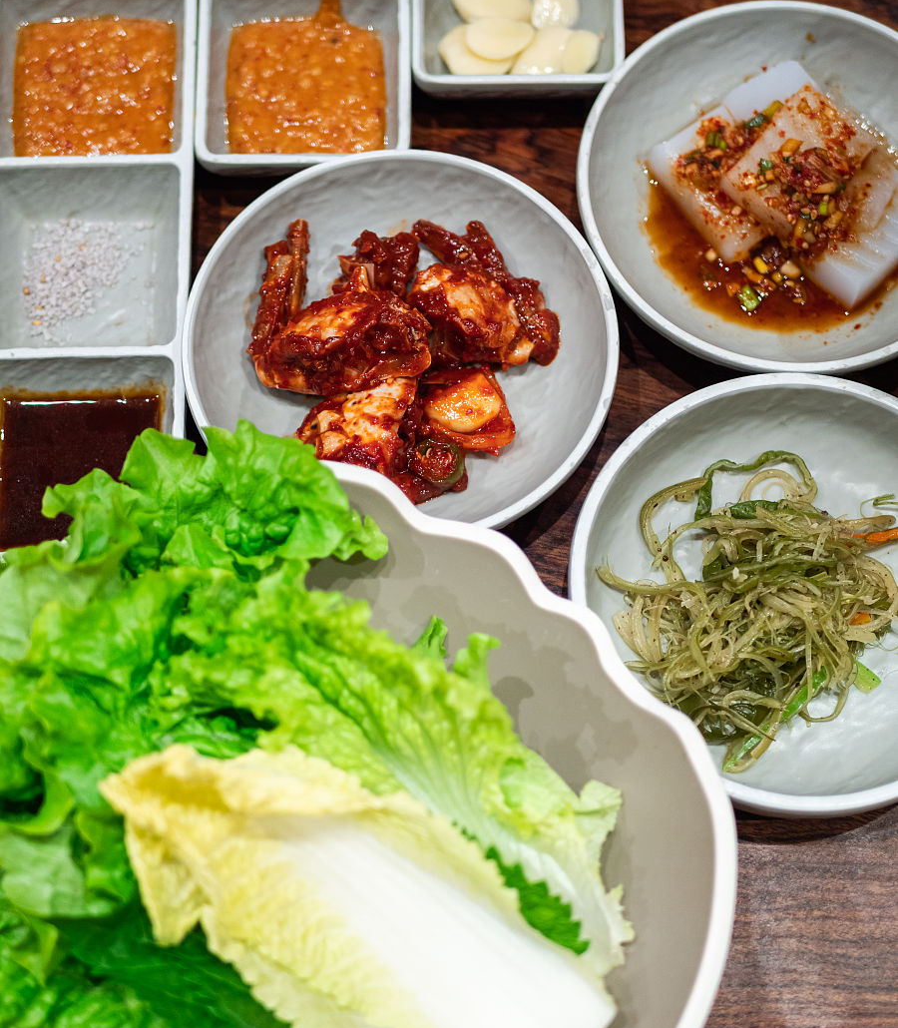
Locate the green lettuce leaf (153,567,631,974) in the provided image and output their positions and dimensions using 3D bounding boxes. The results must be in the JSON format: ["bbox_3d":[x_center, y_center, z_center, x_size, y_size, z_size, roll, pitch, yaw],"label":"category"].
[{"bbox_3d":[-0.011,0.078,0.512,0.174,0.045,0.080,41,74,-18],"label":"green lettuce leaf"}]

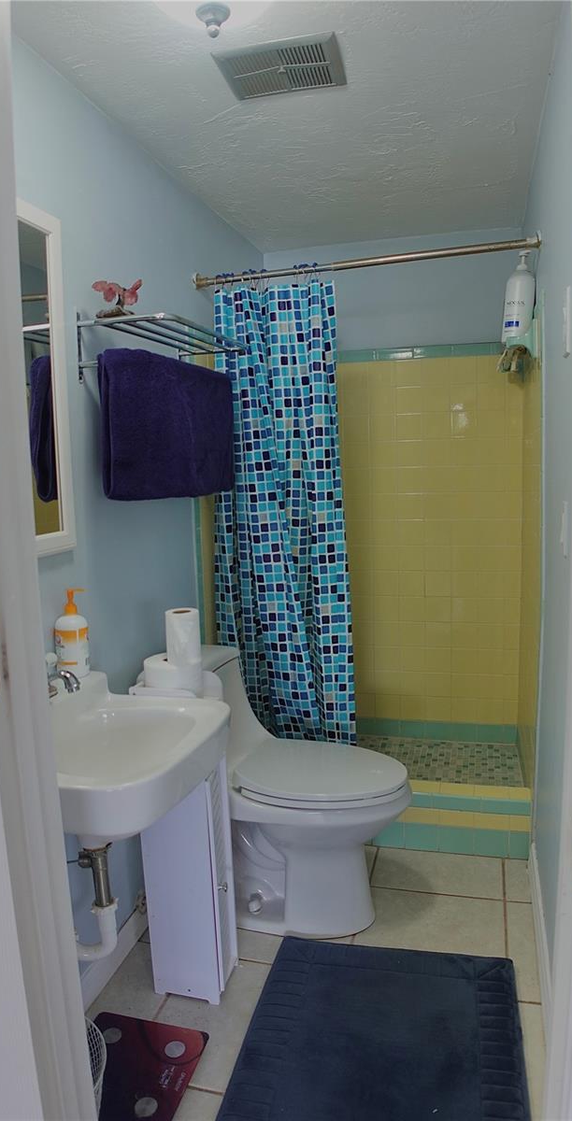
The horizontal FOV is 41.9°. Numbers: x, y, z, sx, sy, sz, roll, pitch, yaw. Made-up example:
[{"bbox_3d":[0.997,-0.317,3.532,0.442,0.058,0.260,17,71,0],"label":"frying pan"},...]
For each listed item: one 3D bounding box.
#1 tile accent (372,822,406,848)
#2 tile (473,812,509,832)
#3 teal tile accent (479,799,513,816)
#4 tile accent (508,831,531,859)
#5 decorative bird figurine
[{"bbox_3d":[0.345,0.921,2.513,0.107,0.098,0.008,0,8,15],"label":"tile accent"},{"bbox_3d":[0.662,0.843,2.421,0.109,0.055,0.010,0,9,15],"label":"tile"},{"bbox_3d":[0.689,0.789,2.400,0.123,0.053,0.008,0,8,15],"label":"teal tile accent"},{"bbox_3d":[0.750,0.918,2.411,0.064,0.094,0.010,0,9,15],"label":"tile accent"},{"bbox_3d":[-0.399,-0.628,1.794,0.125,0.092,0.085,-3,8,-7],"label":"decorative bird figurine"}]

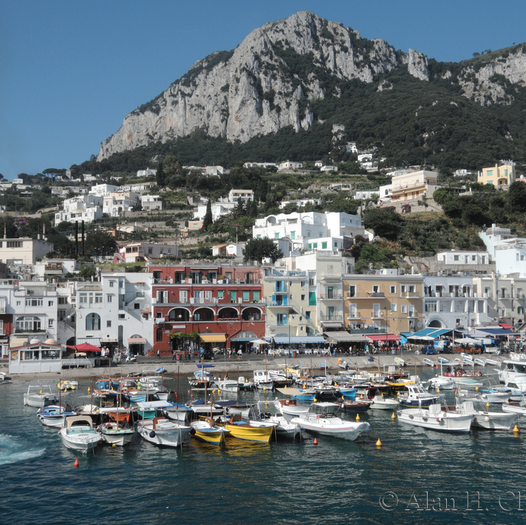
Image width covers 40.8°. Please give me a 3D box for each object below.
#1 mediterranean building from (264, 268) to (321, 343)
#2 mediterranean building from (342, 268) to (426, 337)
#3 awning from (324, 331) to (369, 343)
[{"bbox_3d":[5.282,10.507,150.059,11.300,17.215,10.500,1,-4,-11],"label":"mediterranean building"},{"bbox_3d":[24.558,10.929,155.062,18.500,17.235,11.000,1,-4,-16],"label":"mediterranean building"},{"bbox_3d":[17.041,15.119,144.869,8.200,1.900,5.000,1,-3,-16],"label":"awning"}]

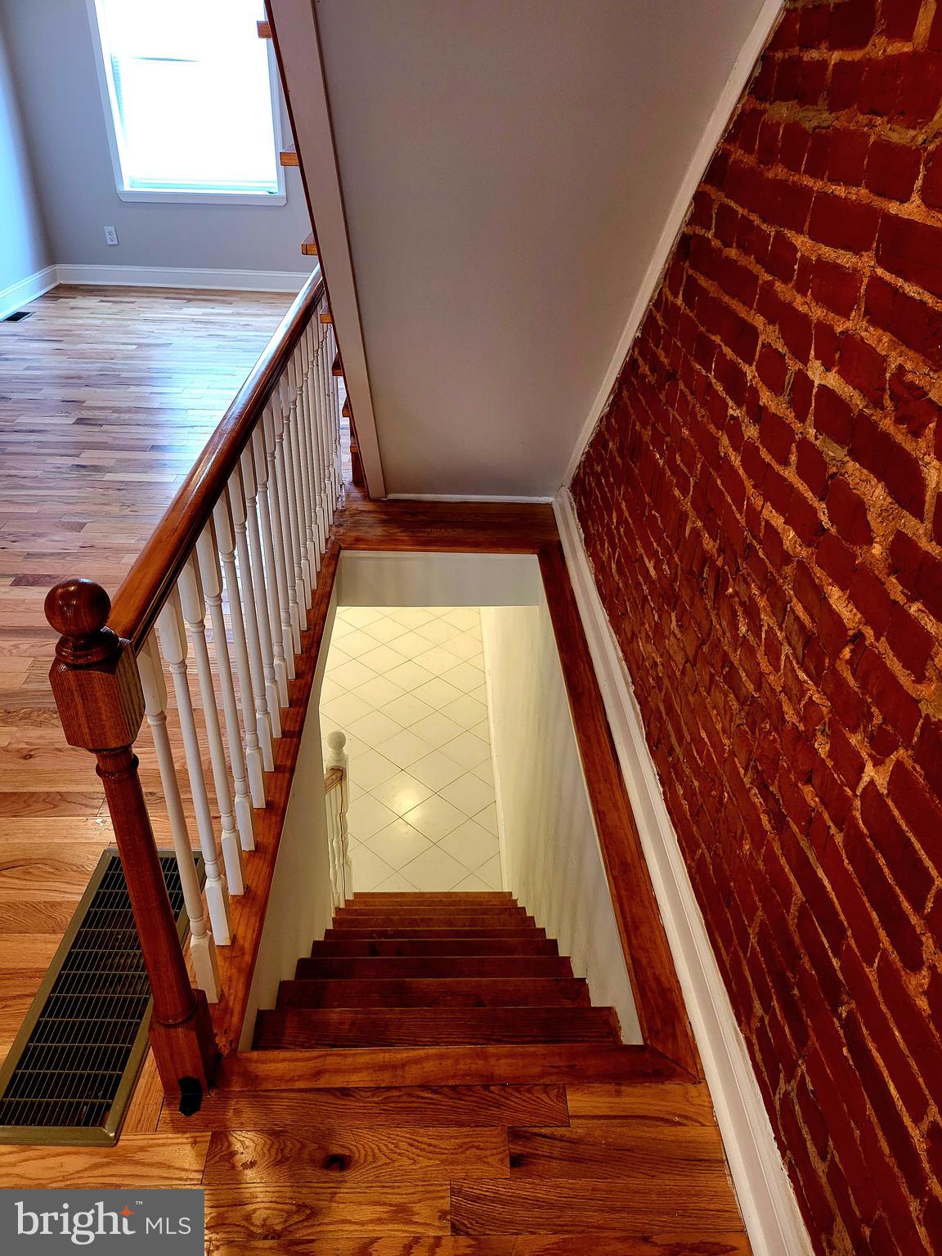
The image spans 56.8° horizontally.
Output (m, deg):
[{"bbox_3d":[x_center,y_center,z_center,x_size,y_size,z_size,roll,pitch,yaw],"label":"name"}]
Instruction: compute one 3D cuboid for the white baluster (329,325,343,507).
[{"bbox_3d":[-0.565,-0.938,3.515,0.033,0.859,0.033,1,33,-2],"label":"white baluster"}]

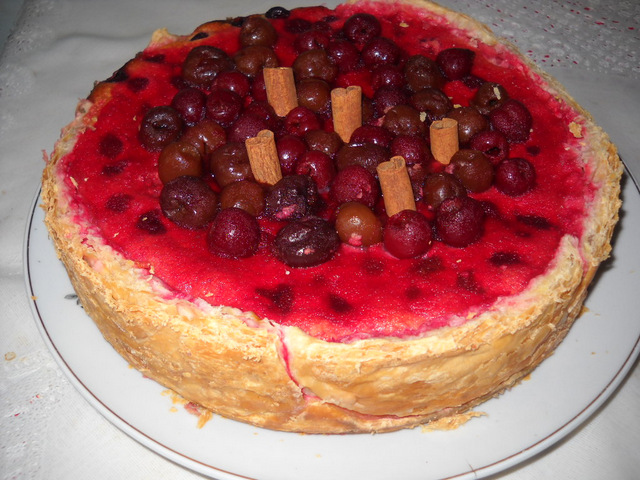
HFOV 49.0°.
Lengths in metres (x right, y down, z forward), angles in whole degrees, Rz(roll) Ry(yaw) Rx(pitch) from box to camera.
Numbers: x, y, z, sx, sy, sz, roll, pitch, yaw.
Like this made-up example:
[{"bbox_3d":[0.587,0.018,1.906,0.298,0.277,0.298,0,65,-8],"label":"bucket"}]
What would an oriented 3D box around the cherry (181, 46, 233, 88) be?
[{"bbox_3d":[-0.057,-0.087,0.356,0.024,0.019,0.024,0,48,0],"label":"cherry"}]

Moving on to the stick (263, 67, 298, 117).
[{"bbox_3d":[-0.017,-0.067,0.332,0.014,0.028,0.011,-10,23,-1],"label":"stick"}]

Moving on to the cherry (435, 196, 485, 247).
[{"bbox_3d":[0.057,-0.007,0.285,0.020,0.019,0.020,0,48,0],"label":"cherry"}]

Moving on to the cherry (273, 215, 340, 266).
[{"bbox_3d":[-0.005,0.001,0.278,0.026,0.019,0.021,-13,49,-11],"label":"cherry"}]

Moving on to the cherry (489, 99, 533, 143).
[{"bbox_3d":[0.088,-0.055,0.325,0.021,0.020,0.021,2,47,0],"label":"cherry"}]

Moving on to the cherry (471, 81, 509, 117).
[{"bbox_3d":[0.081,-0.066,0.334,0.018,0.017,0.018,0,48,0],"label":"cherry"}]

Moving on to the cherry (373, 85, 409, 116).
[{"bbox_3d":[0.035,-0.069,0.350,0.018,0.018,0.018,0,47,0],"label":"cherry"}]

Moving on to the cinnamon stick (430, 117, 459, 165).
[{"bbox_3d":[0.056,-0.041,0.311,0.012,0.025,0.010,-5,36,11],"label":"cinnamon stick"}]

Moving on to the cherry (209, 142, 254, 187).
[{"bbox_3d":[-0.037,-0.033,0.306,0.020,0.019,0.020,0,48,0],"label":"cherry"}]

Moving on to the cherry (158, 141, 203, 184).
[{"bbox_3d":[-0.063,-0.034,0.315,0.020,0.019,0.020,0,47,0],"label":"cherry"}]

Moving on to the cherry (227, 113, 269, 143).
[{"bbox_3d":[-0.033,-0.050,0.316,0.019,0.018,0.019,2,47,0],"label":"cherry"}]

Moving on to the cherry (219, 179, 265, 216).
[{"bbox_3d":[-0.033,-0.016,0.299,0.019,0.018,0.019,0,47,0],"label":"cherry"}]

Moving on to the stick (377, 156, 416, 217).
[{"bbox_3d":[0.033,-0.020,0.295,0.012,0.028,0.009,-12,28,7],"label":"stick"}]

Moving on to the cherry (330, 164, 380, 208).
[{"bbox_3d":[0.015,-0.022,0.294,0.020,0.019,0.020,0,48,0],"label":"cherry"}]

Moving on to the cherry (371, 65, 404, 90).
[{"bbox_3d":[0.033,-0.079,0.346,0.018,0.017,0.018,2,47,0],"label":"cherry"}]

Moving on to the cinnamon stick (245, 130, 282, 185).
[{"bbox_3d":[-0.023,-0.031,0.294,0.013,0.028,0.009,-19,49,-9],"label":"cinnamon stick"}]

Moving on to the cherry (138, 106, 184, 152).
[{"bbox_3d":[-0.072,-0.050,0.318,0.020,0.019,0.020,0,49,0],"label":"cherry"}]

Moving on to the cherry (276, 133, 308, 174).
[{"bbox_3d":[-0.013,-0.039,0.323,0.017,0.017,0.016,0,47,0],"label":"cherry"}]

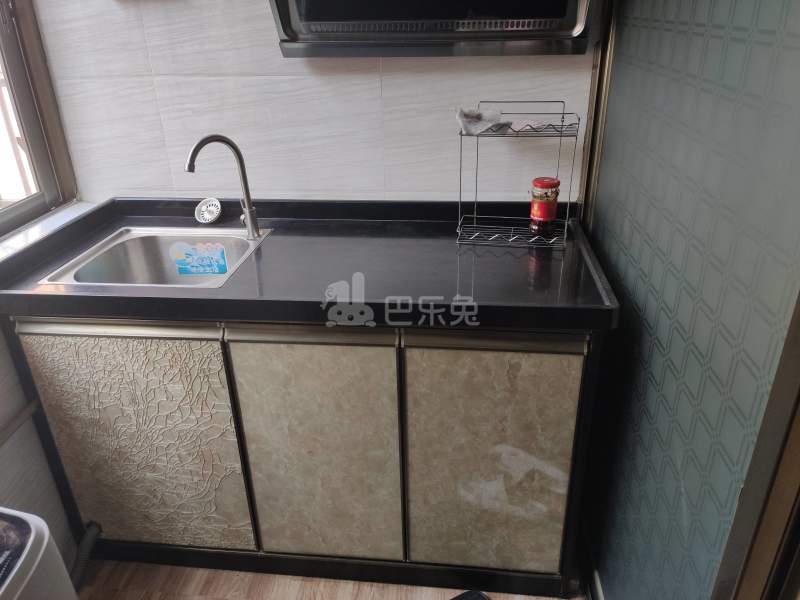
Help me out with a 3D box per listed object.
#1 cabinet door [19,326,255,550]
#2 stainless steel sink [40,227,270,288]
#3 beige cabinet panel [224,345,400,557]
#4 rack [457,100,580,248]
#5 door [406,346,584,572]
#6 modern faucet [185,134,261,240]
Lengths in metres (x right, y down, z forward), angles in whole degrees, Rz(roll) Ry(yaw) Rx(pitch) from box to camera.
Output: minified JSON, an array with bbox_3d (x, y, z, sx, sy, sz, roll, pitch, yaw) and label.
[{"bbox_3d":[-0.606,0.356,1.450,0.463,0.619,0.020,1,26,6],"label":"cabinet door"},{"bbox_3d":[-0.567,-0.033,1.502,0.430,0.180,0.380,1,26,6],"label":"stainless steel sink"},{"bbox_3d":[-0.178,0.350,1.395,0.363,0.657,0.020,1,26,6],"label":"beige cabinet panel"},{"bbox_3d":[0.280,-0.302,1.439,0.265,0.322,0.135,3,26,10],"label":"rack"},{"bbox_3d":[0.201,0.379,1.362,0.364,0.617,0.020,1,26,6],"label":"door"},{"bbox_3d":[-0.434,-0.266,1.465,0.165,0.272,0.055,-23,33,-38],"label":"modern faucet"}]

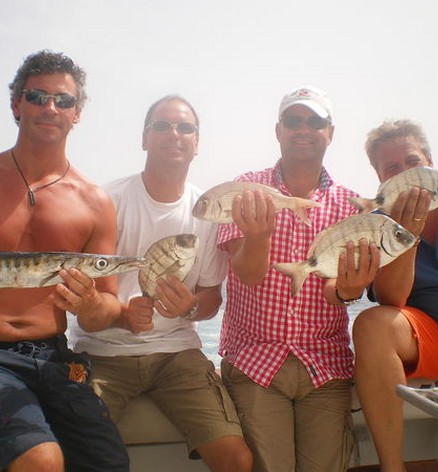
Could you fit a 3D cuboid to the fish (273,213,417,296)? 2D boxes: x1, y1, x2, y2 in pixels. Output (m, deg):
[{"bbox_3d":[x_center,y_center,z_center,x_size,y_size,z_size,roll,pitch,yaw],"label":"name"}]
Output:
[{"bbox_3d":[0.325,0.050,1.680,0.365,0.155,0.060,-15,0,3],"label":"fish"}]

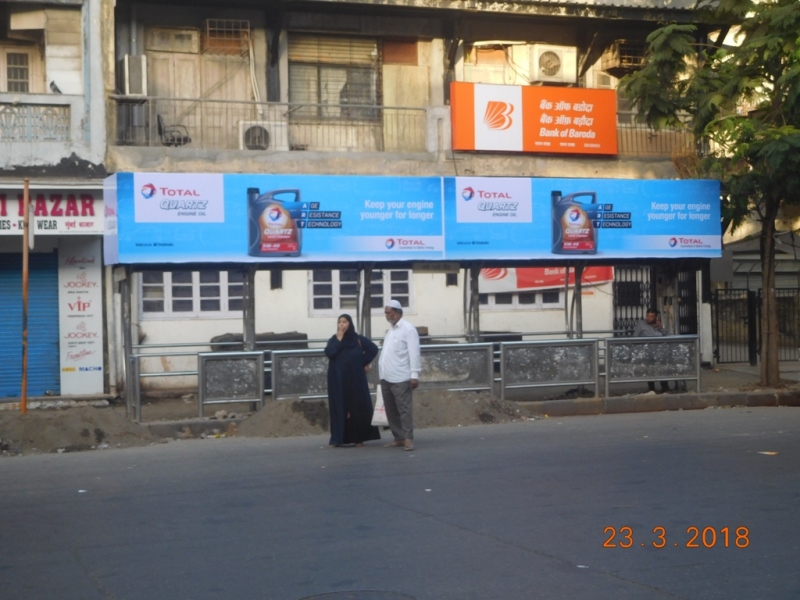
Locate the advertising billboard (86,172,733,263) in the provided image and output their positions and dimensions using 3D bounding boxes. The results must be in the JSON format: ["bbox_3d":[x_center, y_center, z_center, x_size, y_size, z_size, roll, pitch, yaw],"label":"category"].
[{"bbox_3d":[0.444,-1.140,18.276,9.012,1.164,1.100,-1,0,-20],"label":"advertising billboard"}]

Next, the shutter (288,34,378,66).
[{"bbox_3d":[-1.193,-4.433,22.575,1.656,0.505,0.120,-1,0,-20],"label":"shutter"}]

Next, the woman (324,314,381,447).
[{"bbox_3d":[-0.575,0.957,15.173,0.610,1.580,0.400,-1,0,13],"label":"woman"}]

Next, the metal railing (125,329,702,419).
[{"bbox_3d":[0.453,0.998,17.908,8.427,0.934,0.600,-1,0,-20],"label":"metal railing"}]

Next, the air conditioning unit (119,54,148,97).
[{"bbox_3d":[-4.186,-3.443,19.893,0.324,0.637,0.800,-1,0,-20],"label":"air conditioning unit"}]

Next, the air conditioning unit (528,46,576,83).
[{"bbox_3d":[2.640,-4.064,22.084,0.813,0.647,0.300,-1,0,-20],"label":"air conditioning unit"}]

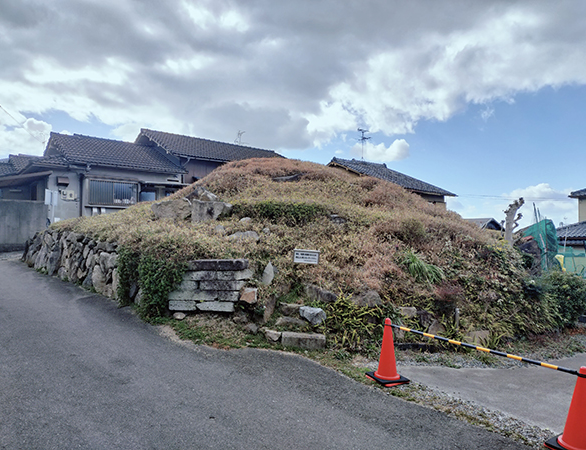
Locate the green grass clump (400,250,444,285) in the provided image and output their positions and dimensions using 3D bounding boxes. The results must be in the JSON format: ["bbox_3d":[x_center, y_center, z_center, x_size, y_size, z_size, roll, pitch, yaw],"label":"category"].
[{"bbox_3d":[2.224,0.736,7.500,0.750,0.580,0.600,0,-1,14],"label":"green grass clump"}]

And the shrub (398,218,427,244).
[{"bbox_3d":[2.455,0.134,8.900,0.620,0.520,0.550,0,-1,14],"label":"shrub"}]

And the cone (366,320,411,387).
[{"bbox_3d":[1.059,1.393,4.830,0.380,0.700,0.380,1,-1,-34],"label":"cone"}]

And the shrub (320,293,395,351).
[{"bbox_3d":[0.945,1.400,6.350,1.080,0.780,0.750,0,-1,9],"label":"shrub"}]

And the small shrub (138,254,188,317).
[{"bbox_3d":[-2.033,0.951,6.700,0.770,0.980,0.600,0,-1,9],"label":"small shrub"}]

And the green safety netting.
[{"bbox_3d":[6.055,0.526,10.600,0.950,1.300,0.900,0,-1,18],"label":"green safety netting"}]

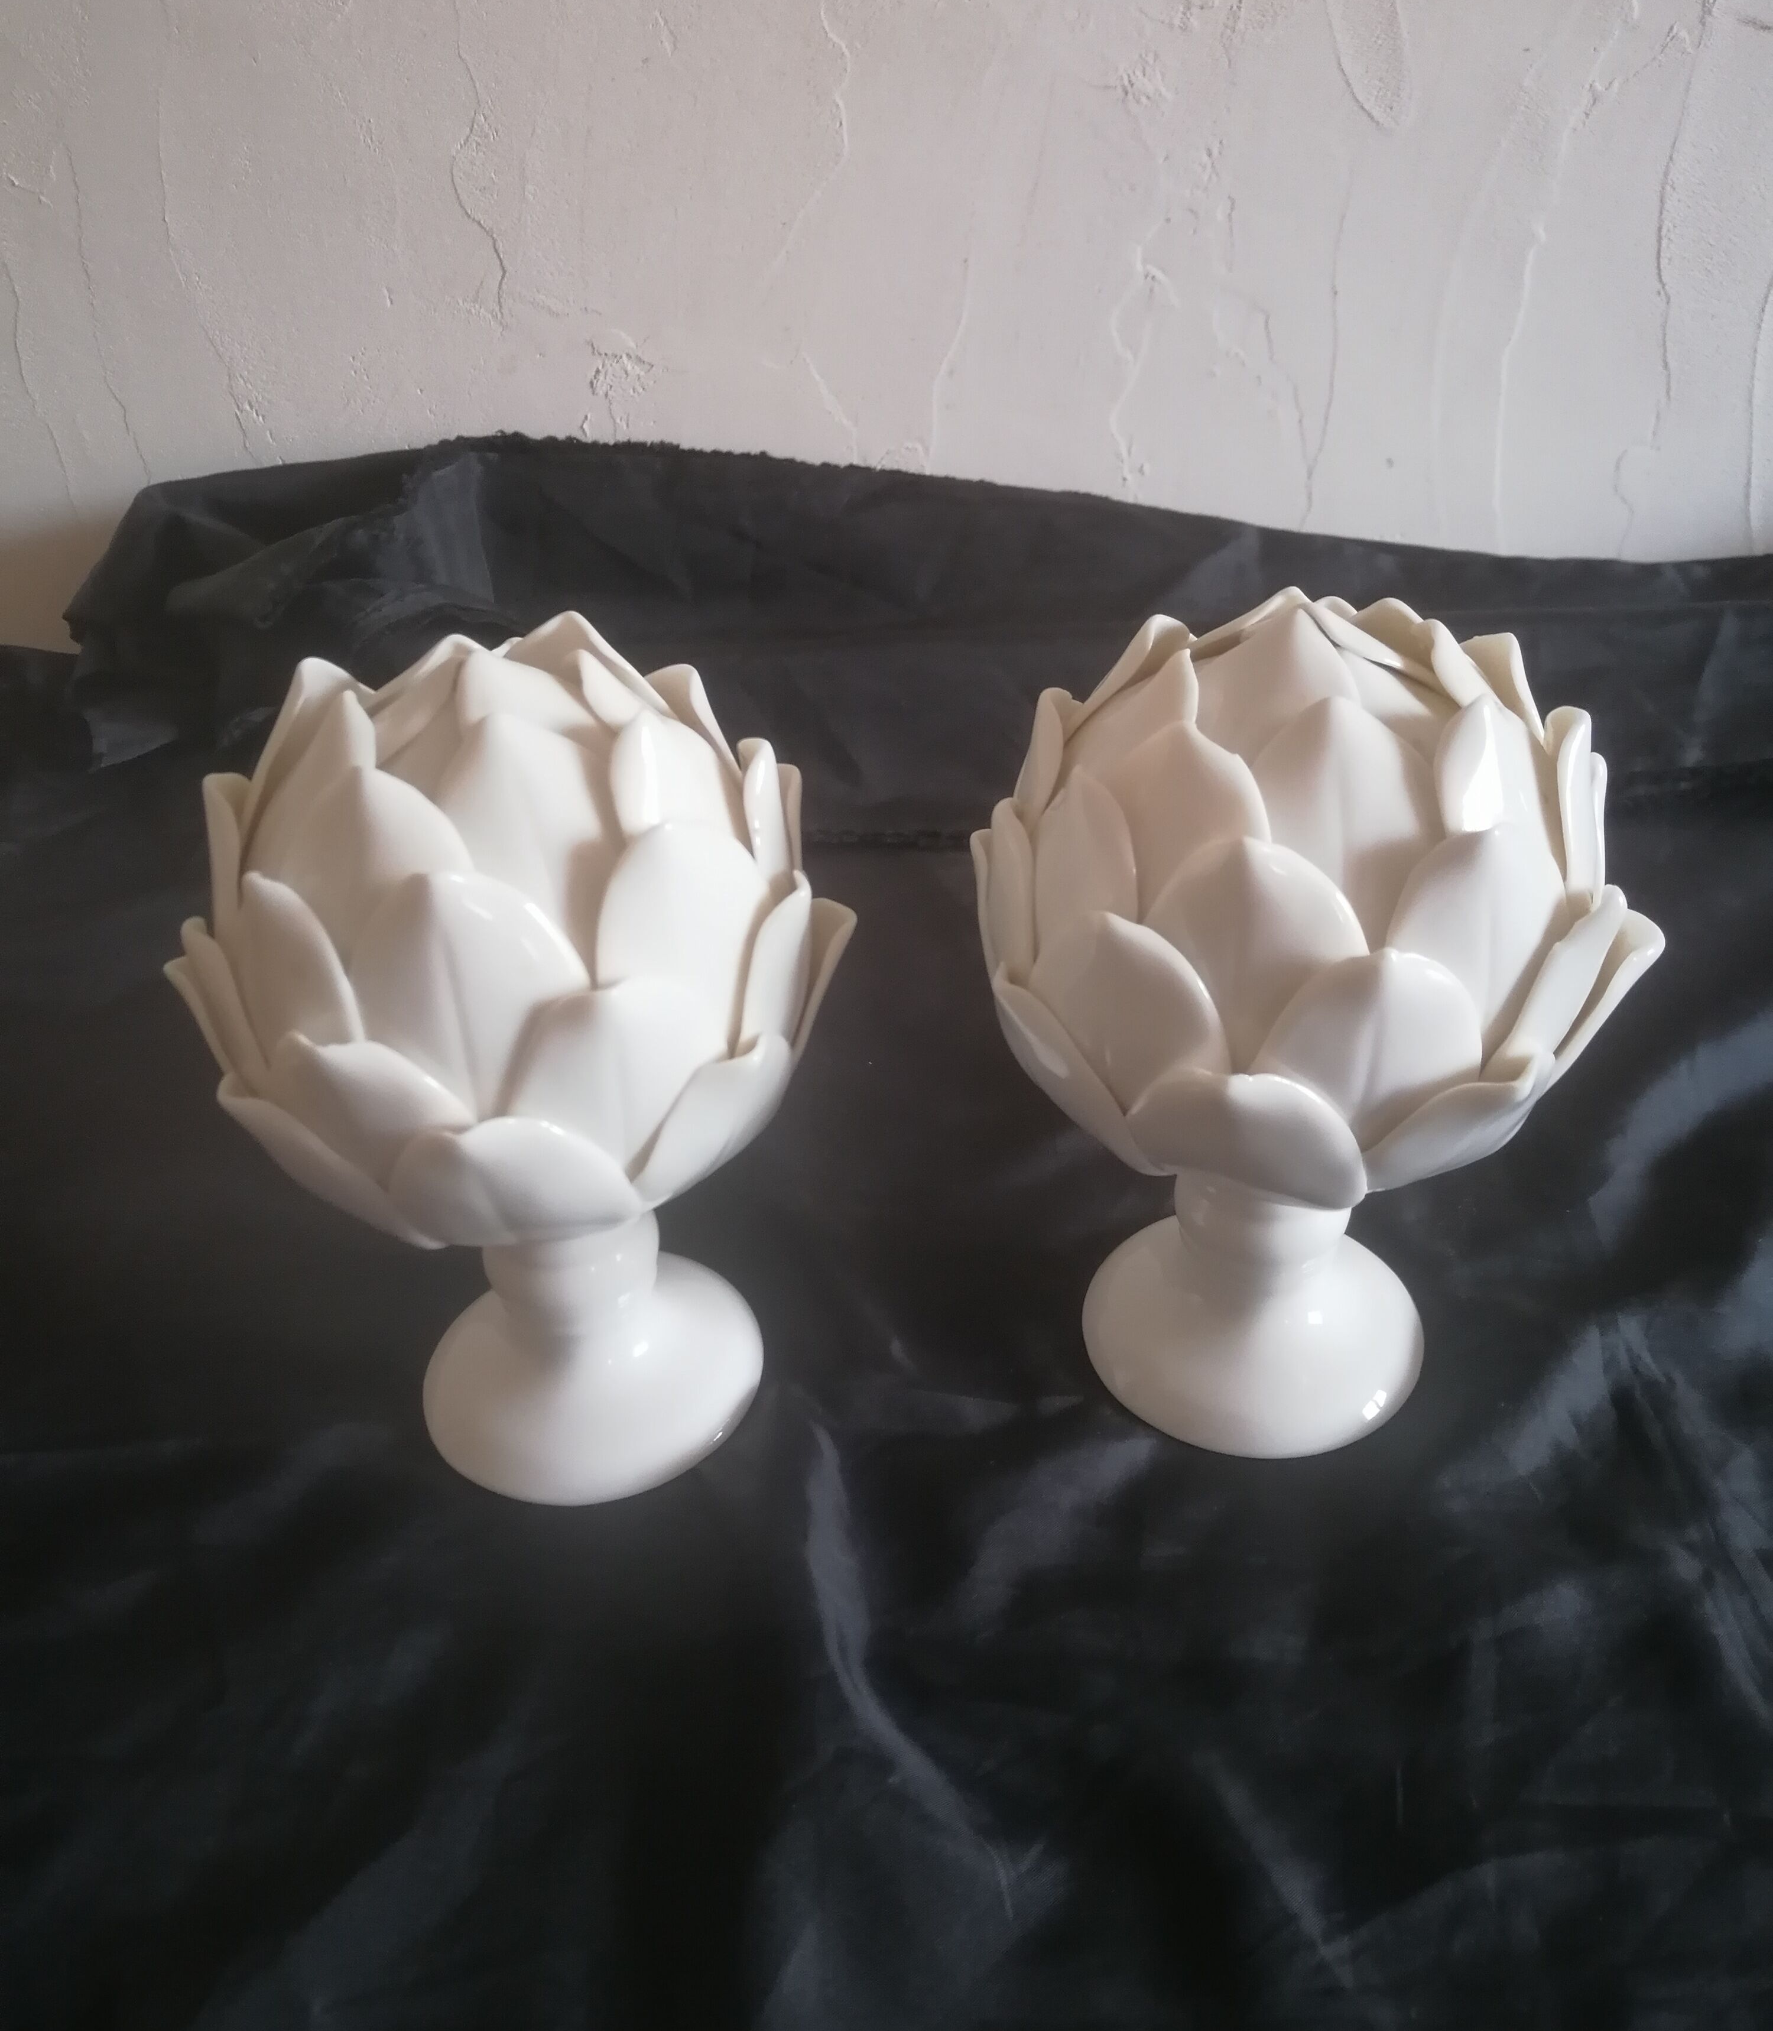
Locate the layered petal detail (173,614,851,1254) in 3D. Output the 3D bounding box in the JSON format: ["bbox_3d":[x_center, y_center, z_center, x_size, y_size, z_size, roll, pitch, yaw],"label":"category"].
[{"bbox_3d":[-0.093,-0.019,0.463,0.167,0.142,0.167,-3,36,0],"label":"layered petal detail"}]

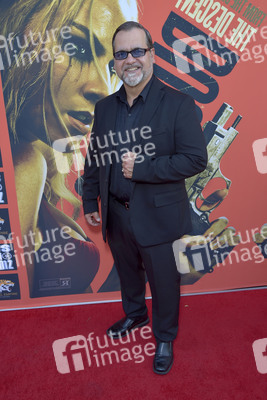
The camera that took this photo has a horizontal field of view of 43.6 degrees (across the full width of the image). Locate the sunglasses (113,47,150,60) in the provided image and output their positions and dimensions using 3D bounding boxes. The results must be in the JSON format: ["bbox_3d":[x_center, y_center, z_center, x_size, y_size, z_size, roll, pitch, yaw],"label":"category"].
[{"bbox_3d":[0.002,-0.636,1.455,0.142,0.044,0.144,0,23,17],"label":"sunglasses"}]

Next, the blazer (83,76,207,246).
[{"bbox_3d":[0.054,-0.178,1.519,0.570,0.760,0.360,14,28,25],"label":"blazer"}]

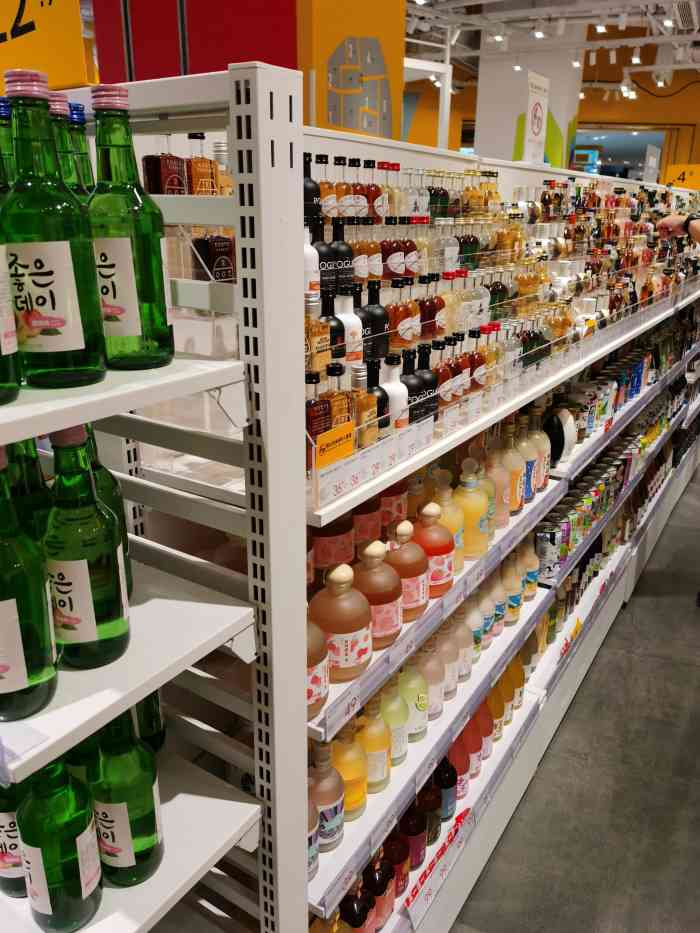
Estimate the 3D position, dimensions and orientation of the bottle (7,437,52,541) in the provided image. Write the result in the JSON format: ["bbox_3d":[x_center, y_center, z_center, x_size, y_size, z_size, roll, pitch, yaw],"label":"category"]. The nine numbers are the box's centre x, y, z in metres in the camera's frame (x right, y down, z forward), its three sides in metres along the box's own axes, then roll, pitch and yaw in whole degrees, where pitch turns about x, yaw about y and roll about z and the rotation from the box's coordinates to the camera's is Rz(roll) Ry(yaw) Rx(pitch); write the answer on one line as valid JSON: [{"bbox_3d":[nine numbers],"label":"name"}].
[{"bbox_3d":[-0.294,0.058,0.670,0.065,0.215,0.065,13,23,30],"label":"bottle"}]

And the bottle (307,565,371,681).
[{"bbox_3d":[-0.013,0.202,0.968,0.083,0.153,0.083,1,20,0],"label":"bottle"}]

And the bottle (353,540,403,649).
[{"bbox_3d":[0.034,0.178,1.038,0.080,0.153,0.080,1,20,0],"label":"bottle"}]

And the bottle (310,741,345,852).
[{"bbox_3d":[-0.037,0.455,1.046,0.061,0.203,0.061,1,20,0],"label":"bottle"}]

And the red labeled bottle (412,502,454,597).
[{"bbox_3d":[0.127,0.127,1.153,0.080,0.149,0.080,1,20,0],"label":"red labeled bottle"}]

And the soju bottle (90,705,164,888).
[{"bbox_3d":[-0.212,0.288,0.677,0.064,0.212,0.064,13,23,30],"label":"soju bottle"}]

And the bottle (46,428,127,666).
[{"bbox_3d":[-0.232,0.072,0.634,0.065,0.215,0.065,13,23,30],"label":"bottle"}]

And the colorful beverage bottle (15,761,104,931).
[{"bbox_3d":[-0.272,0.327,0.671,0.065,0.215,0.065,13,23,30],"label":"colorful beverage bottle"}]

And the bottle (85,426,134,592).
[{"bbox_3d":[-0.261,0.038,0.728,0.065,0.215,0.065,13,23,30],"label":"bottle"}]

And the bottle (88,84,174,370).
[{"bbox_3d":[-0.182,-0.189,0.591,0.064,0.212,0.064,13,23,30],"label":"bottle"}]

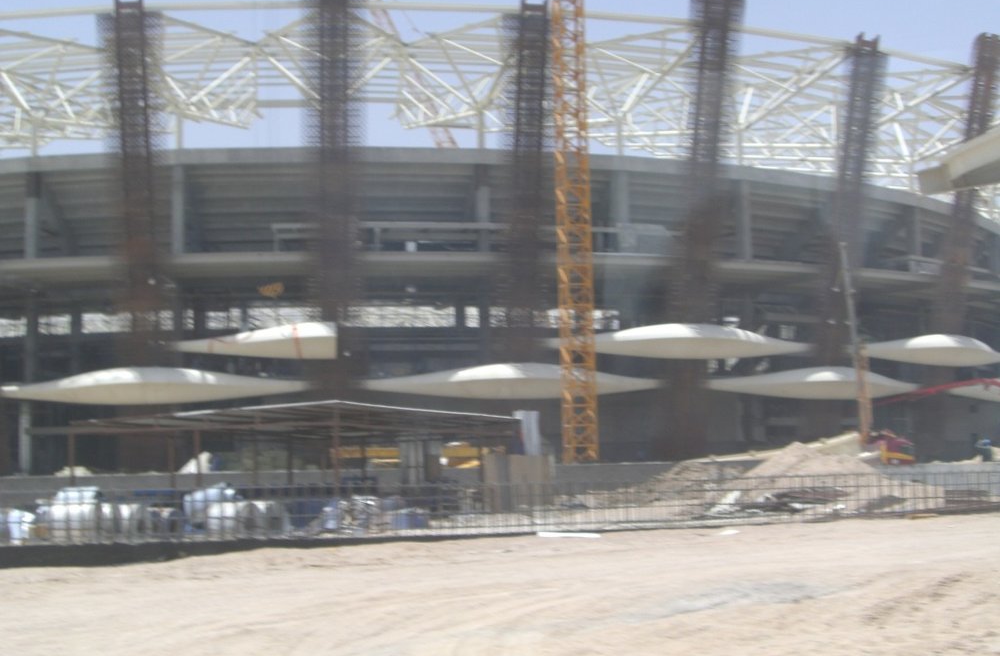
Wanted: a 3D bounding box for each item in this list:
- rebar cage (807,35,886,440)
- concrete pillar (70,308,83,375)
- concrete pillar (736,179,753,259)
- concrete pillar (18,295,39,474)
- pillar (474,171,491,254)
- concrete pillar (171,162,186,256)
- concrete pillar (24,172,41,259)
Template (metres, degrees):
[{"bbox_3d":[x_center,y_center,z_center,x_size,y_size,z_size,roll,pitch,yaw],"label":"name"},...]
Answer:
[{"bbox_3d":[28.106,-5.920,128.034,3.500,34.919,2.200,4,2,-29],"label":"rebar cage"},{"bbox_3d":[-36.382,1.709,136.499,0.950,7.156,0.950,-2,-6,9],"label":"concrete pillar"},{"bbox_3d":[21.591,-9.596,139.742,0.900,7.727,0.900,2,-6,-30],"label":"concrete pillar"},{"bbox_3d":[-37.157,4.806,125.217,0.950,14.832,0.950,-2,-6,8],"label":"concrete pillar"},{"bbox_3d":[-1.436,-9.691,130.365,0.900,7.387,0.900,0,-6,-14],"label":"pillar"},{"bbox_3d":[-25.777,-9.527,127.591,0.900,7.802,0.900,-1,-5,1],"label":"concrete pillar"},{"bbox_3d":[-37.852,-9.119,128.648,0.900,7.535,0.900,-2,-6,9],"label":"concrete pillar"}]

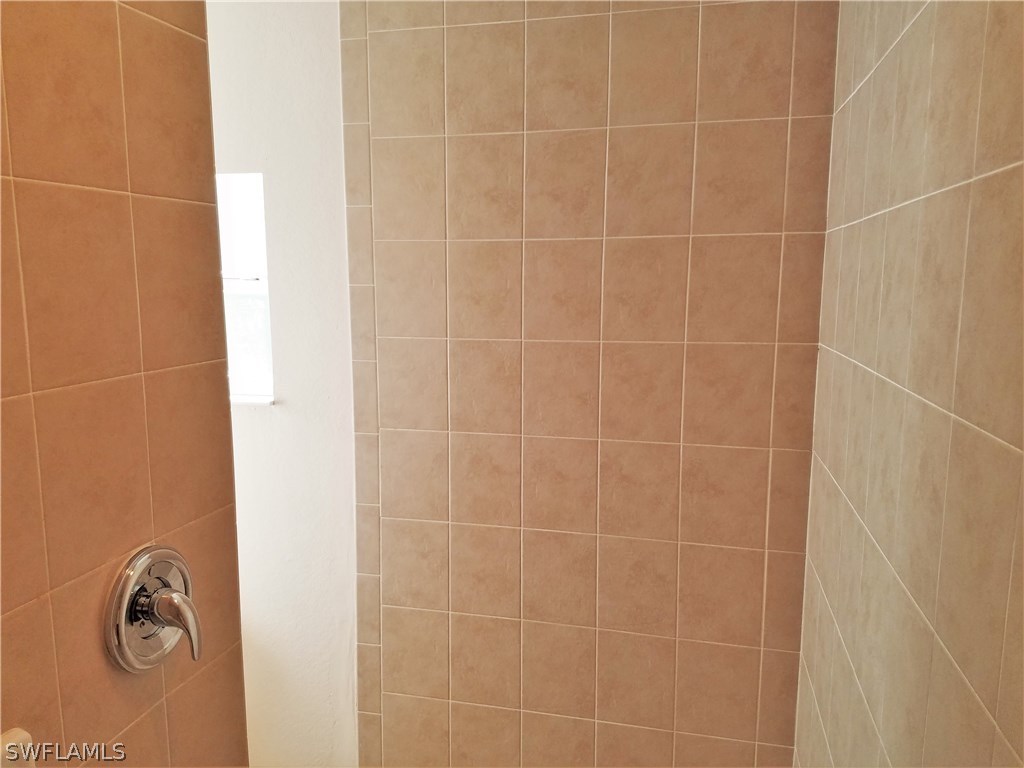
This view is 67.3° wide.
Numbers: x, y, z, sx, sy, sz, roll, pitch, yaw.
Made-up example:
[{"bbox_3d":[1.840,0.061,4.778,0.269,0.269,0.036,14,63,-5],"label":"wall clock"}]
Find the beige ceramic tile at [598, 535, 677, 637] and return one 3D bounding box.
[{"bbox_3d":[0.325,0.521,1.973,0.200,0.251,0.010,2,8,13],"label":"beige ceramic tile"}]

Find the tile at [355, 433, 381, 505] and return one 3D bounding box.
[{"bbox_3d":[-0.394,0.234,2.113,0.071,0.197,0.010,2,9,14],"label":"tile"}]

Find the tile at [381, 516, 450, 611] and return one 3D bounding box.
[{"bbox_3d":[-0.266,0.501,2.133,0.201,0.251,0.009,2,8,14],"label":"tile"}]

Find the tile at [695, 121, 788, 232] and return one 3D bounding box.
[{"bbox_3d":[0.526,-0.474,1.773,0.200,0.250,0.010,2,8,14],"label":"tile"}]

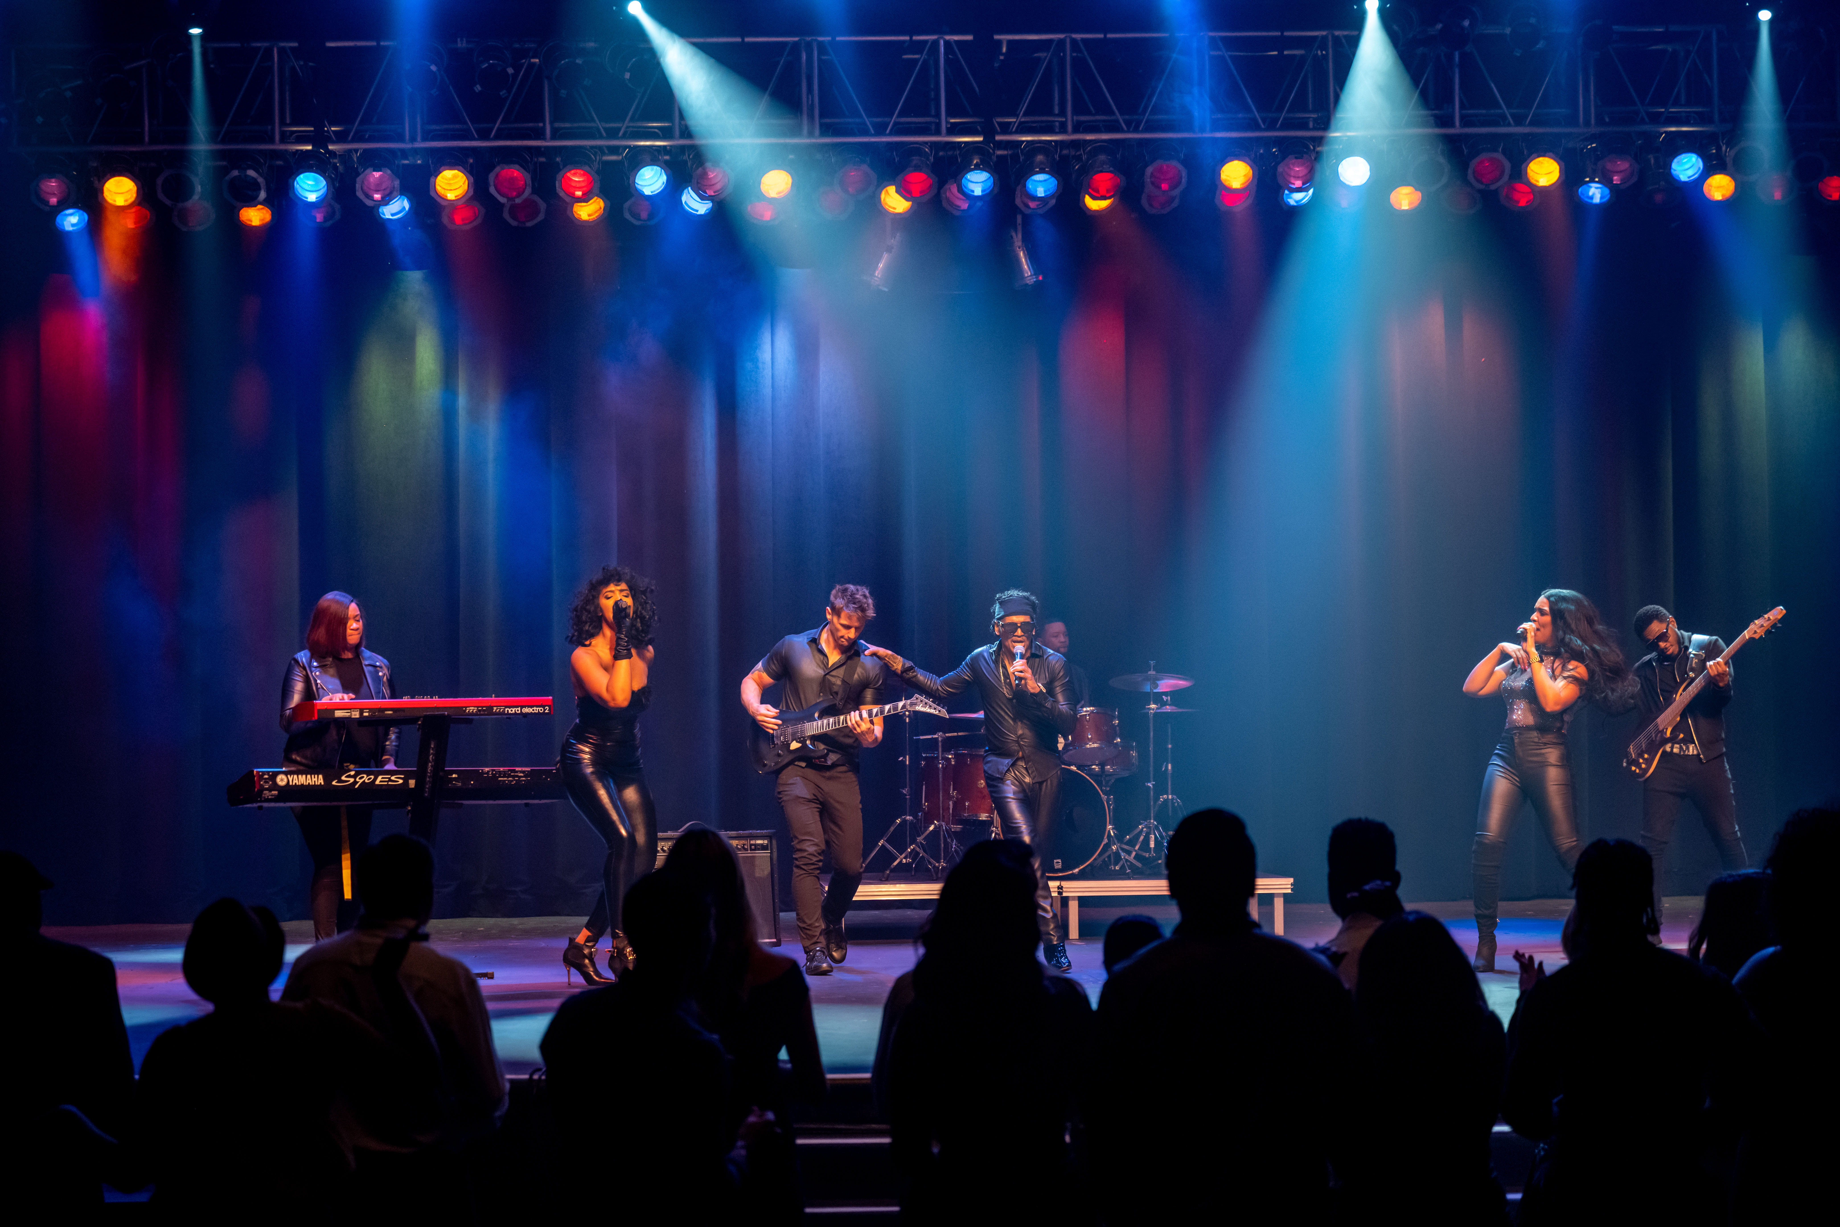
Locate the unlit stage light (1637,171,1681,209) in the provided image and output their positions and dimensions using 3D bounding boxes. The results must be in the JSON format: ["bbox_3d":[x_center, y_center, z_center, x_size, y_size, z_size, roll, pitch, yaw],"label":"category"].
[{"bbox_3d":[4.258,-2.491,20.689,0.240,0.240,0.320,0,36,0],"label":"unlit stage light"}]

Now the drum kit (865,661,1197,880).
[{"bbox_3d":[0.594,0.841,19.200,1.780,1.170,1.400,0,-2,0],"label":"drum kit"}]

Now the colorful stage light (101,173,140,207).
[{"bbox_3d":[-4.513,-2.459,20.287,0.240,0.240,0.320,0,38,0],"label":"colorful stage light"}]

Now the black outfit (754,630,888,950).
[{"bbox_3d":[-0.432,0.768,15.600,0.560,1.400,0.420,0,-1,-9],"label":"black outfit"}]

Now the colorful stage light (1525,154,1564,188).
[{"bbox_3d":[3.518,-2.565,20.287,0.240,0.240,0.320,0,38,0],"label":"colorful stage light"}]

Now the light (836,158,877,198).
[{"bbox_3d":[-0.375,-2.633,21.304,0.250,0.250,0.290,-1,26,0],"label":"light"}]

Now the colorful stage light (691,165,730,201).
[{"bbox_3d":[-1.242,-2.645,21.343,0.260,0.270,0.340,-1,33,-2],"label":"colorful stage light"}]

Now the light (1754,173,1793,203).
[{"bbox_3d":[5.155,-2.646,21.683,0.250,0.290,0.250,-1,-46,3],"label":"light"}]

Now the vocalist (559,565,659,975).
[{"bbox_3d":[-1.357,0.705,15.600,0.410,1.820,0.420,1,-2,-28],"label":"vocalist"}]

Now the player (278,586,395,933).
[{"bbox_3d":[-2.618,0.753,16.150,0.520,1.700,0.460,0,-2,-20],"label":"player"}]

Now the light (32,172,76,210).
[{"bbox_3d":[-5.135,-2.569,21.294,0.250,0.250,0.290,0,36,-4],"label":"light"}]

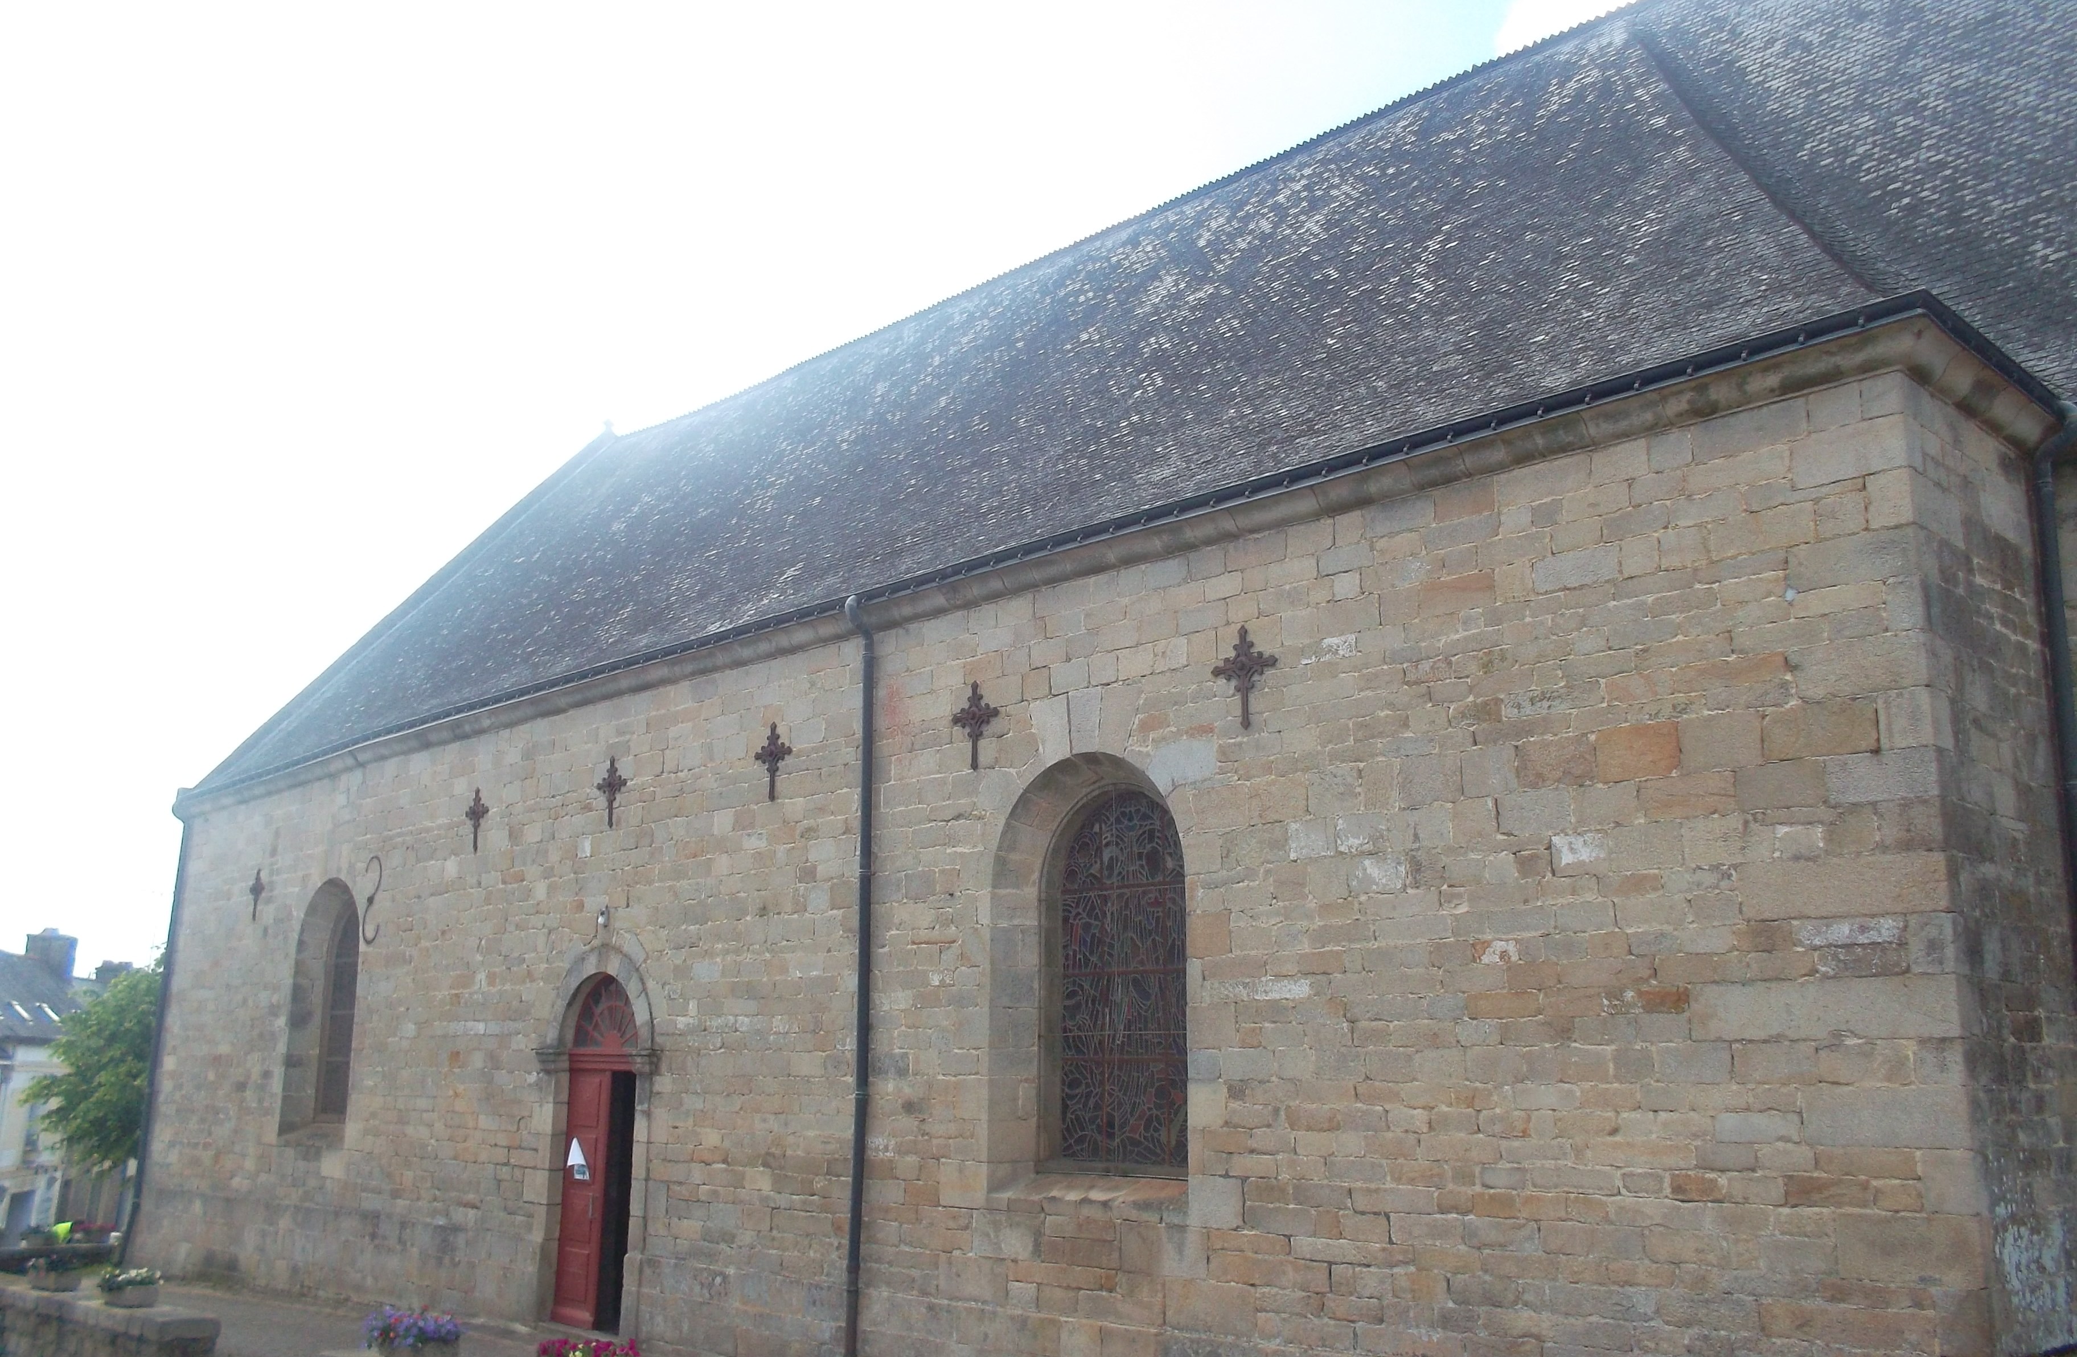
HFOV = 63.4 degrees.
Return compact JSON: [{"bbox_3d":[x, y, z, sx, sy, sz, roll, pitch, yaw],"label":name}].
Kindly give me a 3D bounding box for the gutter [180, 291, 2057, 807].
[{"bbox_3d":[-3.079,0.142,16.764,22.800,0.340,2.200,-11,-17,42],"label":"gutter"}]

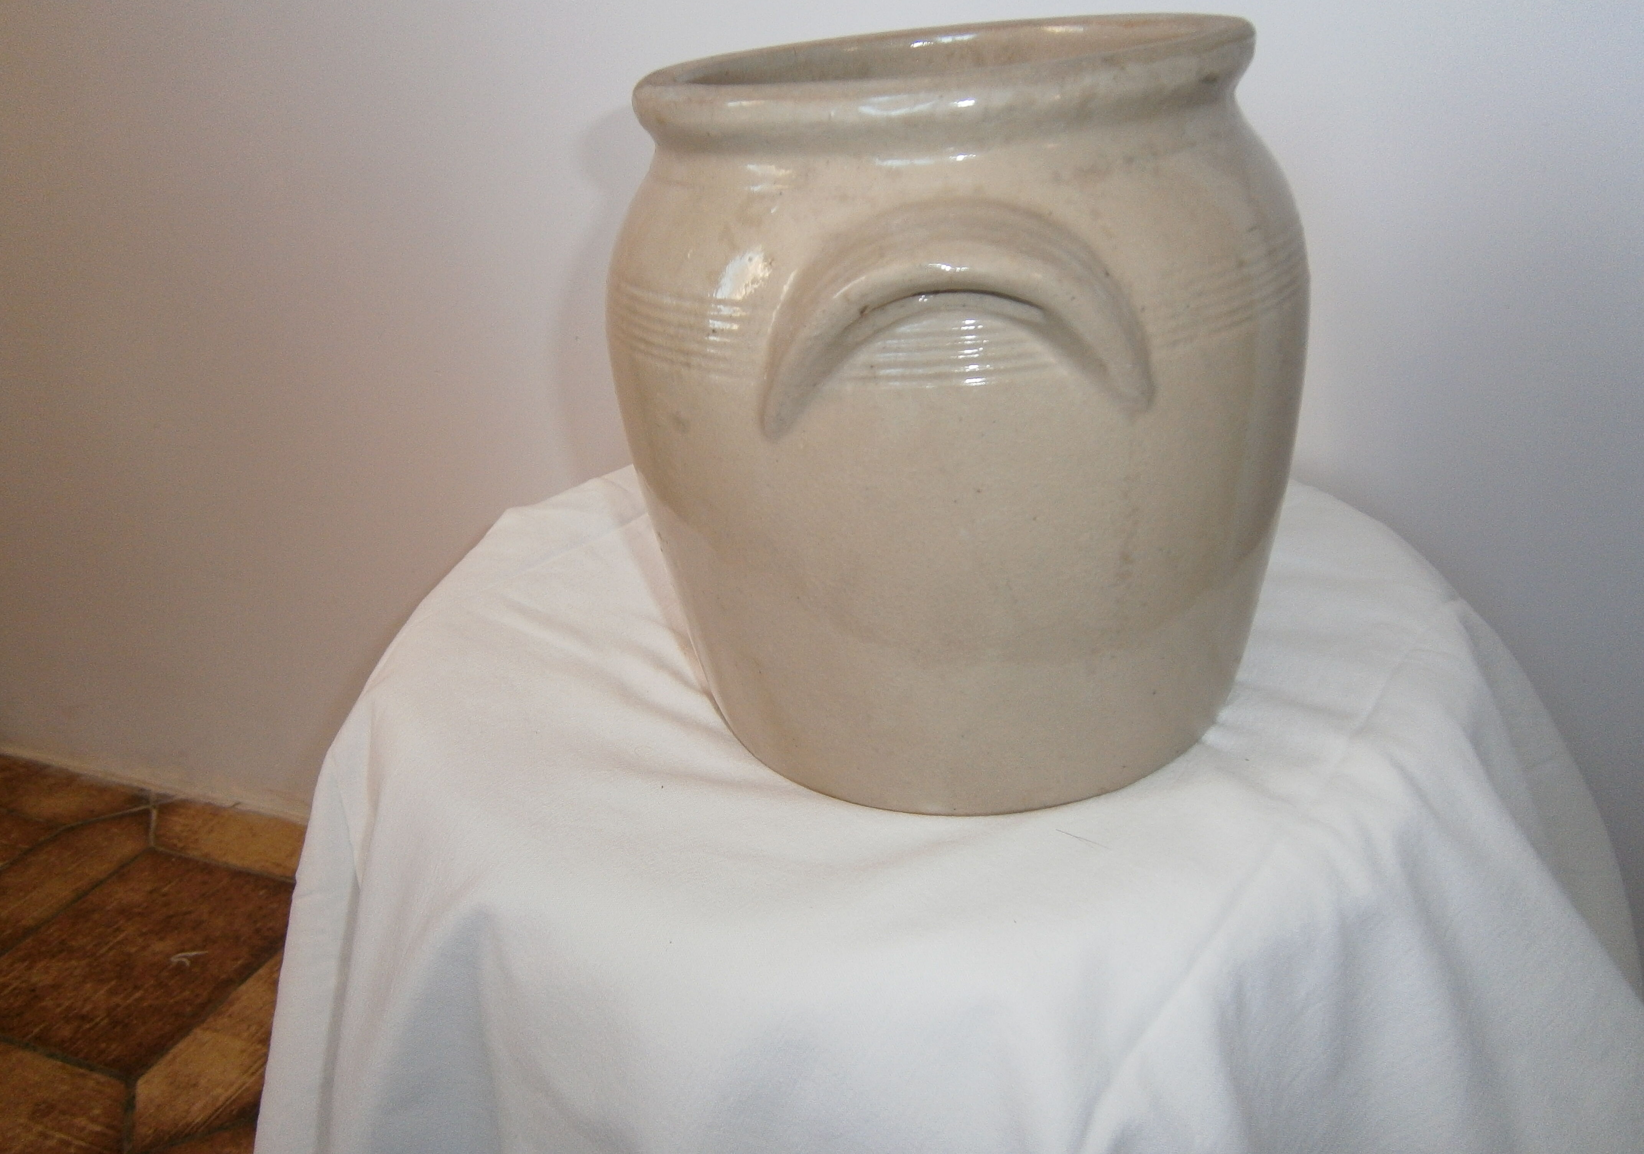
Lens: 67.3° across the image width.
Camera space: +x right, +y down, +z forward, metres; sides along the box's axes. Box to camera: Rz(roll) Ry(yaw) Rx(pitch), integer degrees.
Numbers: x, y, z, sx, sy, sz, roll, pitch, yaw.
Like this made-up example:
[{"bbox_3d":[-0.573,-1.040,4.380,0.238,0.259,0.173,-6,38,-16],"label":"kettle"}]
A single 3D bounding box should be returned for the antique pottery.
[{"bbox_3d":[0.049,-0.072,0.466,0.246,0.238,0.272,-3,26,6],"label":"antique pottery"}]

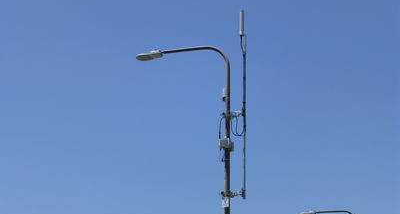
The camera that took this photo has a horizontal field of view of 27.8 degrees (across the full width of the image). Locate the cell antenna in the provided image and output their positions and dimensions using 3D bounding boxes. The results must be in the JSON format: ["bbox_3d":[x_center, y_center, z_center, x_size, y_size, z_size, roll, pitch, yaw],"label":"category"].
[{"bbox_3d":[1.057,-0.153,19.300,0.150,4.833,0.120,-5,-22,18],"label":"cell antenna"}]

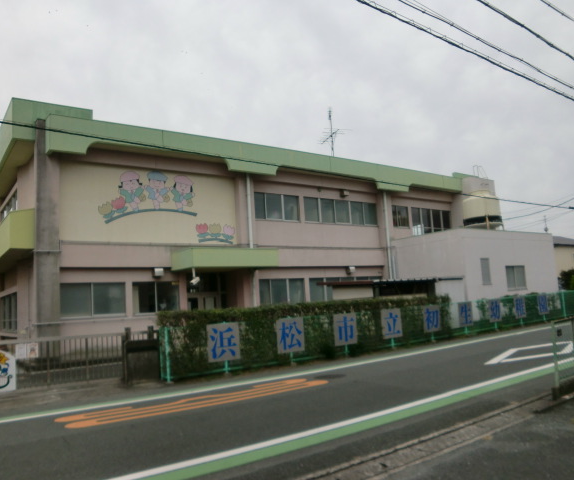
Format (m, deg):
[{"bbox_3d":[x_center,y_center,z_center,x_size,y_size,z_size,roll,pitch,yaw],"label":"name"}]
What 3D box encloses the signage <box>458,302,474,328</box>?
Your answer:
[{"bbox_3d":[6.475,2.675,18.645,0.890,0.870,0.050,3,-9,-39],"label":"signage"}]

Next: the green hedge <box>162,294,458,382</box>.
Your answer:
[{"bbox_3d":[1.359,2.595,15.105,10.750,1.530,0.750,3,-9,-39],"label":"green hedge"}]

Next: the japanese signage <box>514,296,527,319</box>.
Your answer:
[{"bbox_3d":[9.582,2.770,21.173,0.890,0.870,0.050,3,-9,-39],"label":"japanese signage"}]

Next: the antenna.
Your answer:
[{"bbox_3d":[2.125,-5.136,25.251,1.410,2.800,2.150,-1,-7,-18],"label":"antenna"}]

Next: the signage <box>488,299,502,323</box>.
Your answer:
[{"bbox_3d":[8.034,2.722,19.913,0.890,0.870,0.050,3,-9,-39],"label":"signage"}]

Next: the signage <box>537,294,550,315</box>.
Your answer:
[{"bbox_3d":[11.153,2.817,22.451,0.890,0.870,0.050,3,-9,-39],"label":"signage"}]

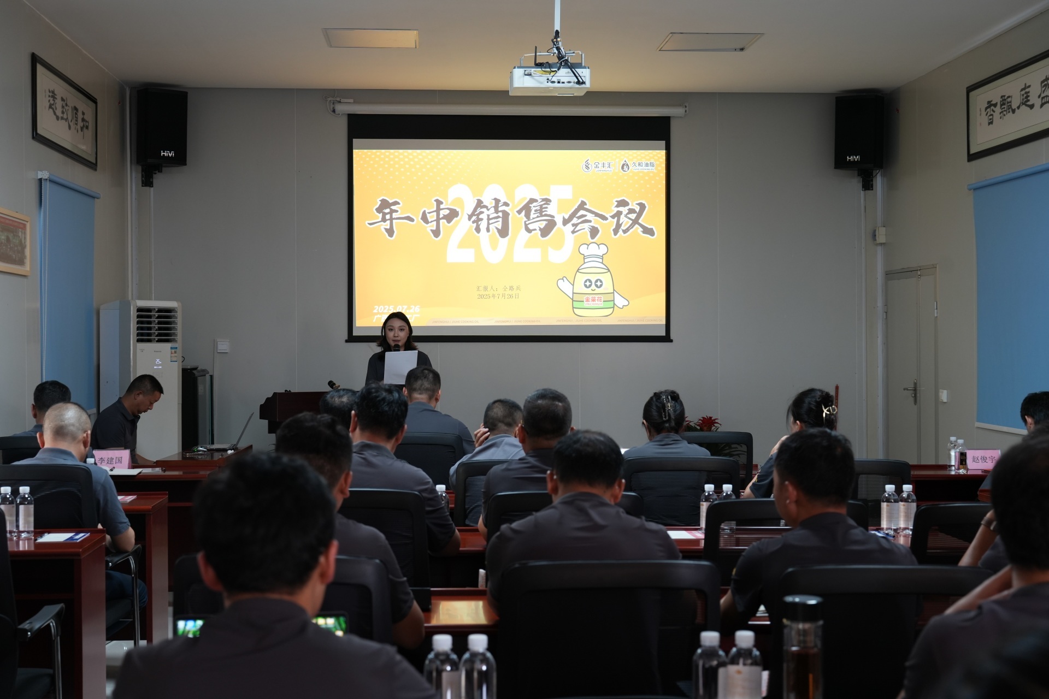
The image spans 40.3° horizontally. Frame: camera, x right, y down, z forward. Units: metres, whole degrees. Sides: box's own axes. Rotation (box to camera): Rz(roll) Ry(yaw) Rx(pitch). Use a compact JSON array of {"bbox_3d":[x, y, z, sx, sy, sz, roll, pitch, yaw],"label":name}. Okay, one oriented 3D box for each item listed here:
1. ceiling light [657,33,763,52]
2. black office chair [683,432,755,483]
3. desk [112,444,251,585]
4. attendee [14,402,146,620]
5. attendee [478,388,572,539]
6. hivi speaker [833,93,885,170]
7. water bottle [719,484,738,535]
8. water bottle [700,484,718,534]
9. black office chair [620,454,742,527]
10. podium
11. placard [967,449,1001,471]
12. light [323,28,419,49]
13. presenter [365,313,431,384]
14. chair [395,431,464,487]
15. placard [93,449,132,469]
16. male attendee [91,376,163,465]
[{"bbox_3d":[1.237,-2.066,9.541,0.615,0.050,0.600,0,0,-4],"label":"ceiling light"},{"bbox_3d":[0.883,0.913,7.327,0.580,0.990,0.600,0,0,-4],"label":"black office chair"},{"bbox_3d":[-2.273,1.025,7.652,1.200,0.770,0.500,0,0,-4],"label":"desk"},{"bbox_3d":[-1.842,0.819,5.724,0.530,1.220,0.740,0,1,-2],"label":"attendee"},{"bbox_3d":[0.073,0.782,4.774,0.480,1.300,0.750,0,1,-2],"label":"attendee"},{"bbox_3d":[2.670,-1.730,11.413,0.320,0.570,0.330,0,6,25],"label":"hivi speaker"},{"bbox_3d":[0.737,0.577,5.160,0.063,0.176,0.063,0,0,-4],"label":"water bottle"},{"bbox_3d":[0.676,0.587,5.242,0.064,0.178,0.064,0,1,0],"label":"water bottle"},{"bbox_3d":[0.613,0.927,5.965,0.580,0.985,0.580,0,1,-2],"label":"black office chair"},{"bbox_3d":[-1.351,0.835,9.495,0.740,1.110,0.480,0,1,-24],"label":"podium"},{"bbox_3d":[2.448,0.588,7.614,0.197,0.102,0.085,0,0,-4],"label":"placard"},{"bbox_3d":[-1.018,-2.084,9.533,0.612,0.040,0.595,0,0,-4],"label":"light"},{"bbox_3d":[-0.777,0.580,8.902,0.470,1.628,0.360,0,0,-4],"label":"presenter"},{"bbox_3d":[-0.527,0.917,7.258,0.580,0.990,0.600,0,0,-1],"label":"chair"},{"bbox_3d":[-2.253,0.602,7.792,0.197,0.102,0.085,0,0,-4],"label":"placard"},{"bbox_3d":[-2.103,0.783,8.080,0.730,1.250,0.520,0,0,-2],"label":"male attendee"}]

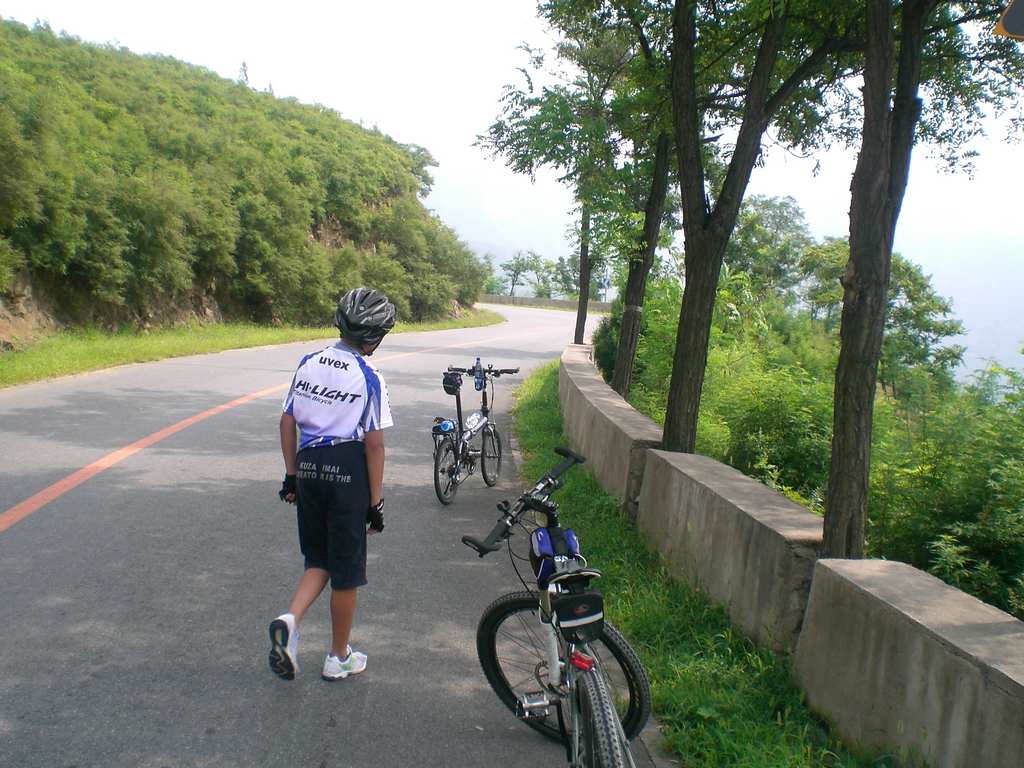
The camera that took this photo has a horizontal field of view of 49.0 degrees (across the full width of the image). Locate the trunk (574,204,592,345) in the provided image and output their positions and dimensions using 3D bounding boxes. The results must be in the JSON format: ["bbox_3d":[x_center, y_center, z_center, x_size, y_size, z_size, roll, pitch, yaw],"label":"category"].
[{"bbox_3d":[1.291,-1.906,20.500,0.230,2.750,0.220,3,5,0],"label":"trunk"}]

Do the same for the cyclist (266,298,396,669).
[{"bbox_3d":[-0.759,0.414,4.730,0.480,1.640,0.470,2,5,18],"label":"cyclist"}]

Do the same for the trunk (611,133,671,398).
[{"bbox_3d":[1.316,-1.151,11.600,0.260,2.980,0.250,10,5,-1],"label":"trunk"}]

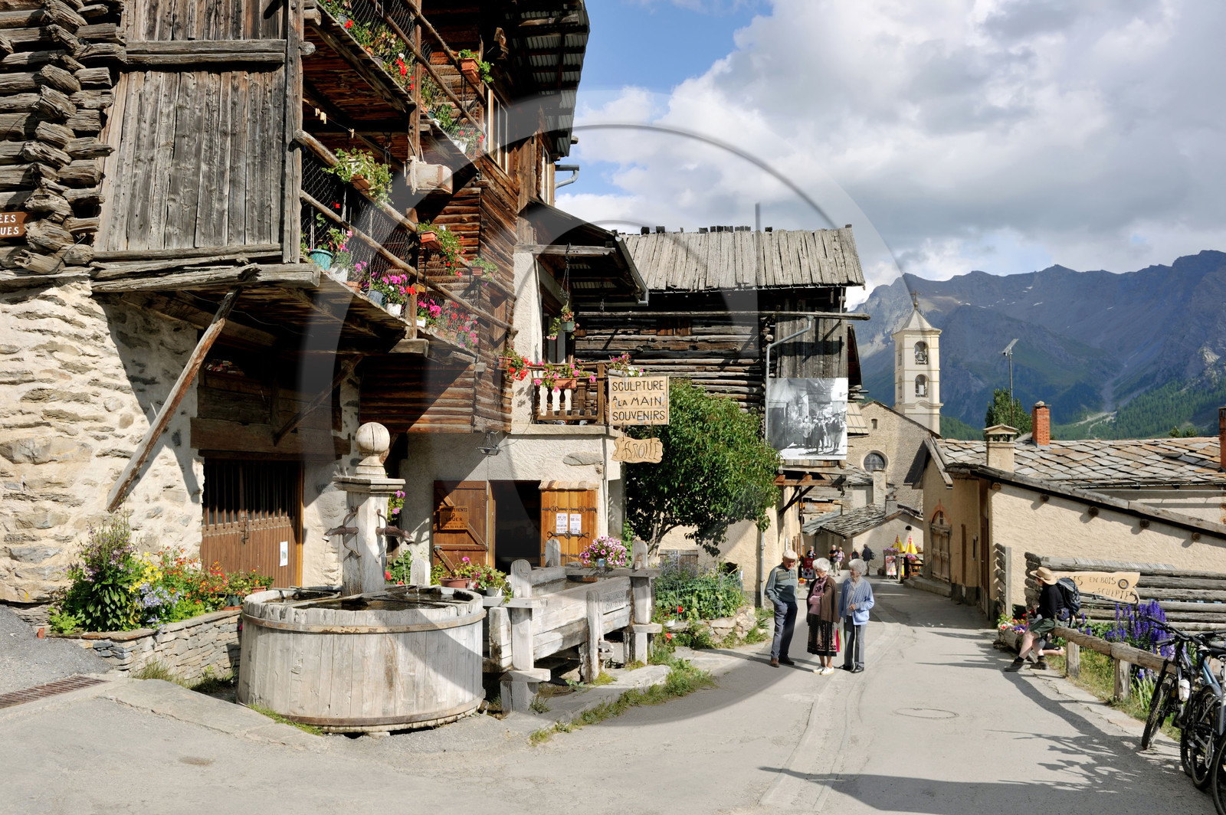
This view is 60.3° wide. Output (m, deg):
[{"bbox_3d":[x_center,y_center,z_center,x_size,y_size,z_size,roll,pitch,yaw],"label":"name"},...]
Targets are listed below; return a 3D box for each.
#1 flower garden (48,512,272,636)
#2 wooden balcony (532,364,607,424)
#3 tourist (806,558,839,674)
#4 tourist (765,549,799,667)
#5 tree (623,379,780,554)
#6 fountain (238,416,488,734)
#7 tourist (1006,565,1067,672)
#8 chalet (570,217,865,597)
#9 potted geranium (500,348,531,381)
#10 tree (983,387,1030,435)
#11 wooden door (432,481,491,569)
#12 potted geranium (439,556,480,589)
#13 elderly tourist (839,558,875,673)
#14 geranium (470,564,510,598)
[{"bbox_3d":[-4.527,1.616,10.929,1.050,1.100,3.100,0,-3,7],"label":"flower garden"},{"bbox_3d":[-0.674,-0.210,16.500,1.160,0.950,0.160,0,-3,-4],"label":"wooden balcony"},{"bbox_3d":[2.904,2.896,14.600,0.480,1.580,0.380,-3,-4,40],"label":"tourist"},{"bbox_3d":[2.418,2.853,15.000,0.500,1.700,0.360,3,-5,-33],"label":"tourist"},{"bbox_3d":[1.462,1.310,17.600,2.600,3.600,2.400,0,-4,0],"label":"tree"},{"bbox_3d":[-2.551,1.583,10.700,2.500,2.840,2.500,0,-4,0],"label":"fountain"},{"bbox_3d":[5.840,2.909,14.500,0.870,1.430,0.500,0,-3,2],"label":"tourist"},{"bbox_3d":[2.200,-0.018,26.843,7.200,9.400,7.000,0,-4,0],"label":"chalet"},{"bbox_3d":[-1.290,-0.572,14.000,0.420,0.430,0.360,2,-5,-30],"label":"potted geranium"},{"bbox_3d":[14.236,1.553,38.000,2.500,5.200,2.500,0,-3,0],"label":"tree"},{"bbox_3d":[-2.095,1.882,14.600,0.800,1.740,0.070,0,-4,0],"label":"wooden door"},{"bbox_3d":[-1.555,1.686,10.700,0.370,0.380,0.330,-1,-3,24],"label":"potted geranium"},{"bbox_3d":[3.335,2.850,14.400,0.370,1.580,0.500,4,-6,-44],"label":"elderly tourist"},{"bbox_3d":[-1.225,1.730,10.500,0.380,0.360,0.360,0,-3,0],"label":"geranium"}]

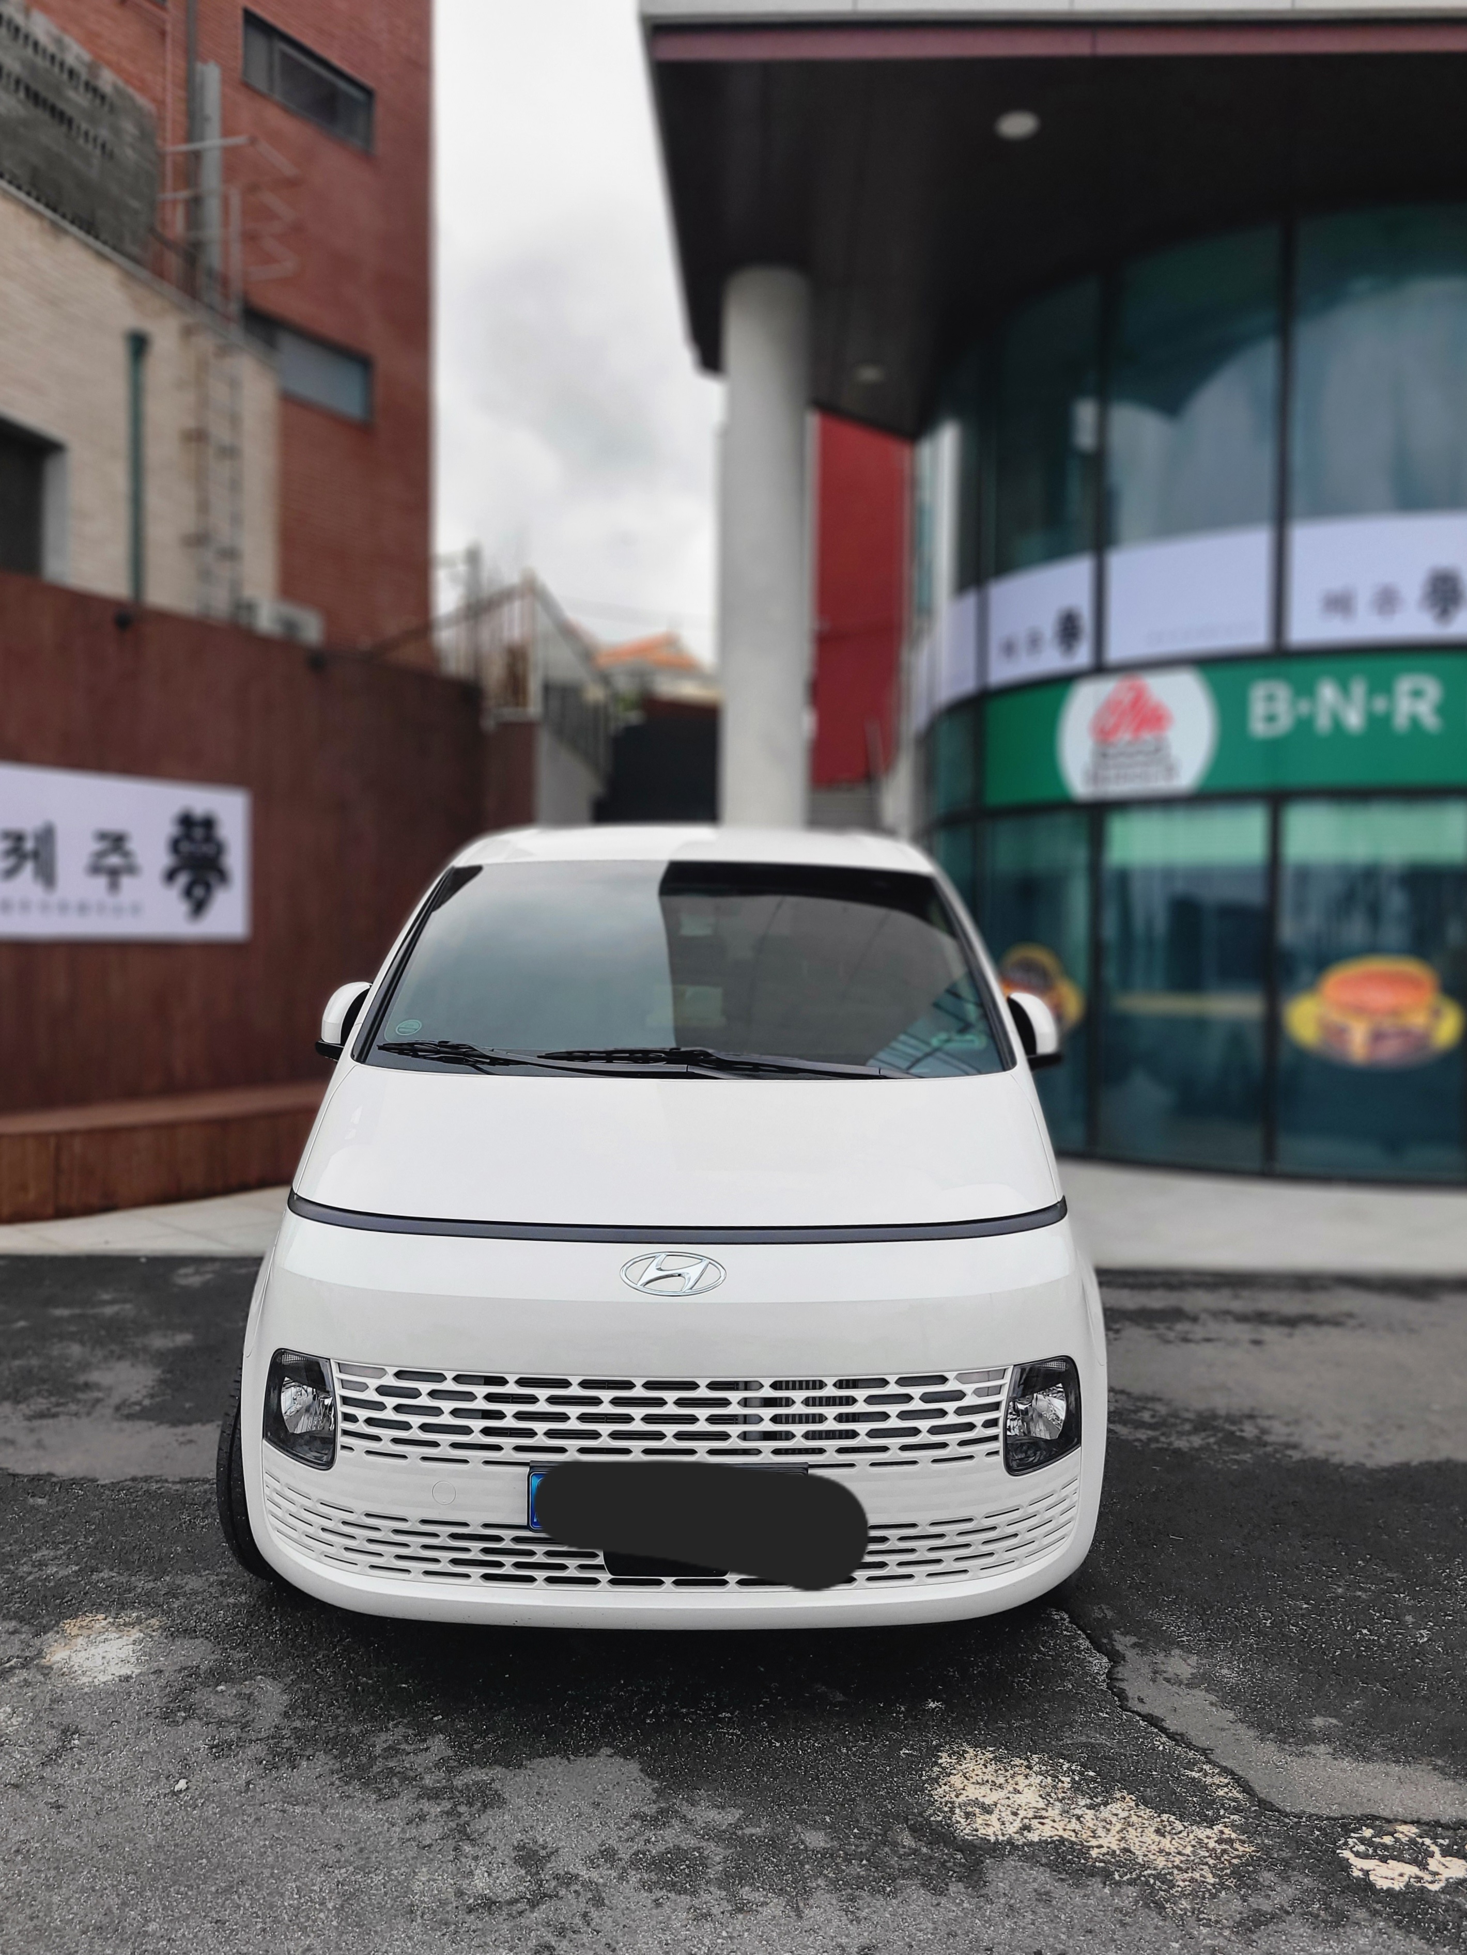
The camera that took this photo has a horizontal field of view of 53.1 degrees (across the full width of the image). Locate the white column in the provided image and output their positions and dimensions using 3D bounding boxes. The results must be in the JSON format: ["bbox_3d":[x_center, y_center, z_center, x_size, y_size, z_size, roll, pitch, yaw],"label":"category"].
[{"bbox_3d":[0.217,-1.772,10.221,0.590,5.970,0.590,0,2,0],"label":"white column"}]

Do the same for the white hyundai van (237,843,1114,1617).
[{"bbox_3d":[-0.131,0.453,5.489,2.060,1.980,5.220,0,2,0],"label":"white hyundai van"}]

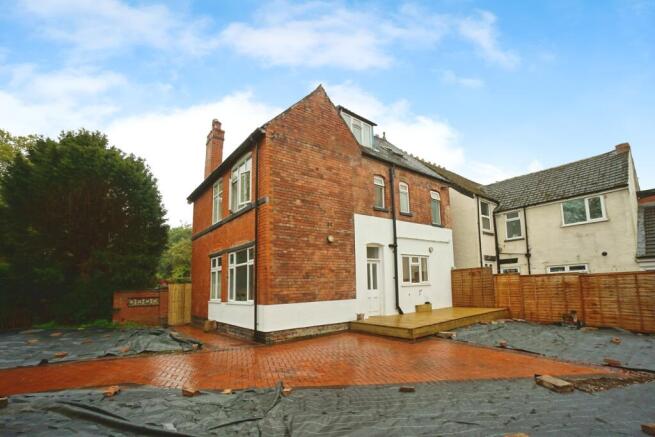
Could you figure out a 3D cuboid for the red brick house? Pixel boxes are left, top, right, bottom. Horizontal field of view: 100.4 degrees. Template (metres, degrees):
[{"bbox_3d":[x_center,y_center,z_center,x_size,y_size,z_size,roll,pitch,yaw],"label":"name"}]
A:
[{"bbox_3d":[-0.357,-0.137,12.733,9.800,8.300,7.500,6,-13,-38],"label":"red brick house"}]

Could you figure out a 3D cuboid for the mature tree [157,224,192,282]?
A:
[{"bbox_3d":[-9.767,2.263,18.505,5.000,6.000,5.000,4,-12,-27],"label":"mature tree"}]

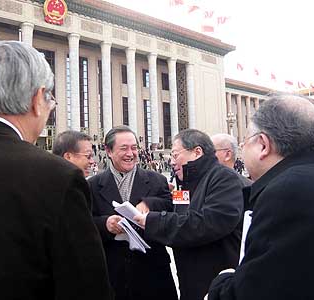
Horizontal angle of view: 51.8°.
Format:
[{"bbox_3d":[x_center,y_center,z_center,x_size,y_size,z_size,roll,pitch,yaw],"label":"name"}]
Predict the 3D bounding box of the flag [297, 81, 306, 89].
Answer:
[{"bbox_3d":[67.233,-30.232,150.000,3.000,2.400,0.600,-3,-2,24],"label":"flag"}]

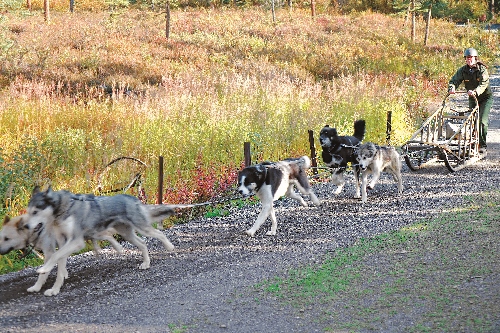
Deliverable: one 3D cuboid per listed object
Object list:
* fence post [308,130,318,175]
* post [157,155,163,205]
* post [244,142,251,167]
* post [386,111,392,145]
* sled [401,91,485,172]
[{"bbox_3d":[0.851,-0.182,16.800,0.065,0.600,0.065,-3,7,25],"label":"fence post"},{"bbox_3d":[-0.919,0.220,12.900,0.055,0.650,0.055,3,7,24],"label":"post"},{"bbox_3d":[-0.030,0.006,15.000,0.070,0.610,0.070,1,7,25],"label":"post"},{"bbox_3d":[2.208,-0.565,20.000,0.065,0.640,0.065,3,7,24],"label":"post"},{"bbox_3d":[2.830,-0.530,18.250,0.580,0.990,2.250,3,7,24],"label":"sled"}]

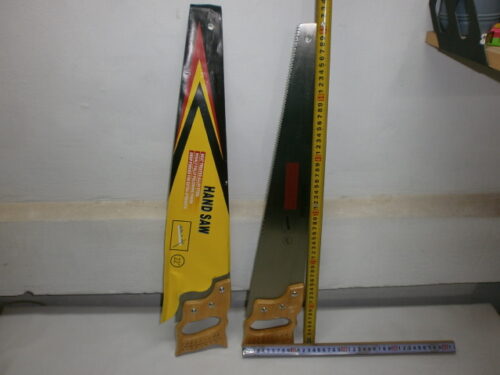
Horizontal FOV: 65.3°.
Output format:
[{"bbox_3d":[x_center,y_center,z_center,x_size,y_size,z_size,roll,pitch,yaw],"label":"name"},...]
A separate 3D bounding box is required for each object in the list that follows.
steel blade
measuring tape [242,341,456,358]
[{"bbox_3d":[0.048,0.037,0.687,0.118,0.605,0.025,1,20,-1],"label":"steel blade"},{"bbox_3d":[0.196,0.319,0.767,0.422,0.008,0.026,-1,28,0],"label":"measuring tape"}]

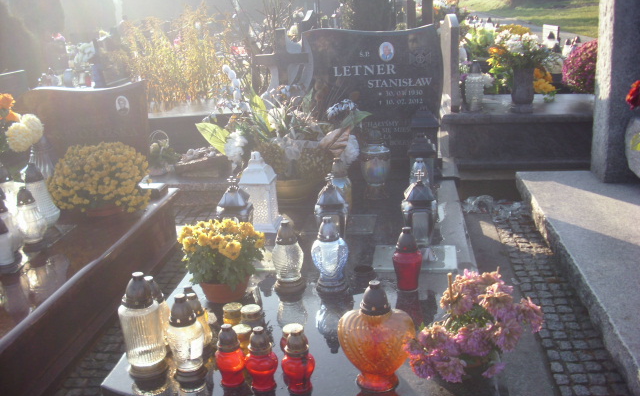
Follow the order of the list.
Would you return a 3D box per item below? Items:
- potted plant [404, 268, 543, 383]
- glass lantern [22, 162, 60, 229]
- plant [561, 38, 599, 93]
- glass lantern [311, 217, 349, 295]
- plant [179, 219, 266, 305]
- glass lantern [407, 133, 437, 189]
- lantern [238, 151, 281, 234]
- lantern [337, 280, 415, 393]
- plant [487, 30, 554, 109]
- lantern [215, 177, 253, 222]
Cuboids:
[{"bbox_3d":[0.412,0.340,1.848,0.340,0.288,0.299,-1,17,7],"label":"potted plant"},{"bbox_3d":[-1.394,-0.005,3.388,0.180,0.347,0.180,-1,17,7],"label":"glass lantern"},{"bbox_3d":[2.304,-1.046,5.691,0.556,0.549,0.556,-1,17,7],"label":"plant"},{"bbox_3d":[0.032,0.183,2.281,0.122,0.245,0.108,-1,16,8],"label":"glass lantern"},{"bbox_3d":[-0.353,0.224,2.460,0.310,0.280,0.300,-1,16,7],"label":"plant"},{"bbox_3d":[0.489,-0.138,3.287,0.136,0.355,0.136,-1,17,7],"label":"glass lantern"},{"bbox_3d":[-0.260,-0.033,2.929,0.165,0.335,0.165,-1,16,8],"label":"lantern"},{"bbox_3d":[0.150,0.363,1.808,0.198,0.298,0.118,-1,17,7],"label":"lantern"},{"bbox_3d":[1.333,-0.848,4.550,0.440,0.520,0.380,-1,16,8],"label":"plant"},{"bbox_3d":[-0.368,0.063,2.934,0.145,0.325,0.145,-1,16,7],"label":"lantern"}]

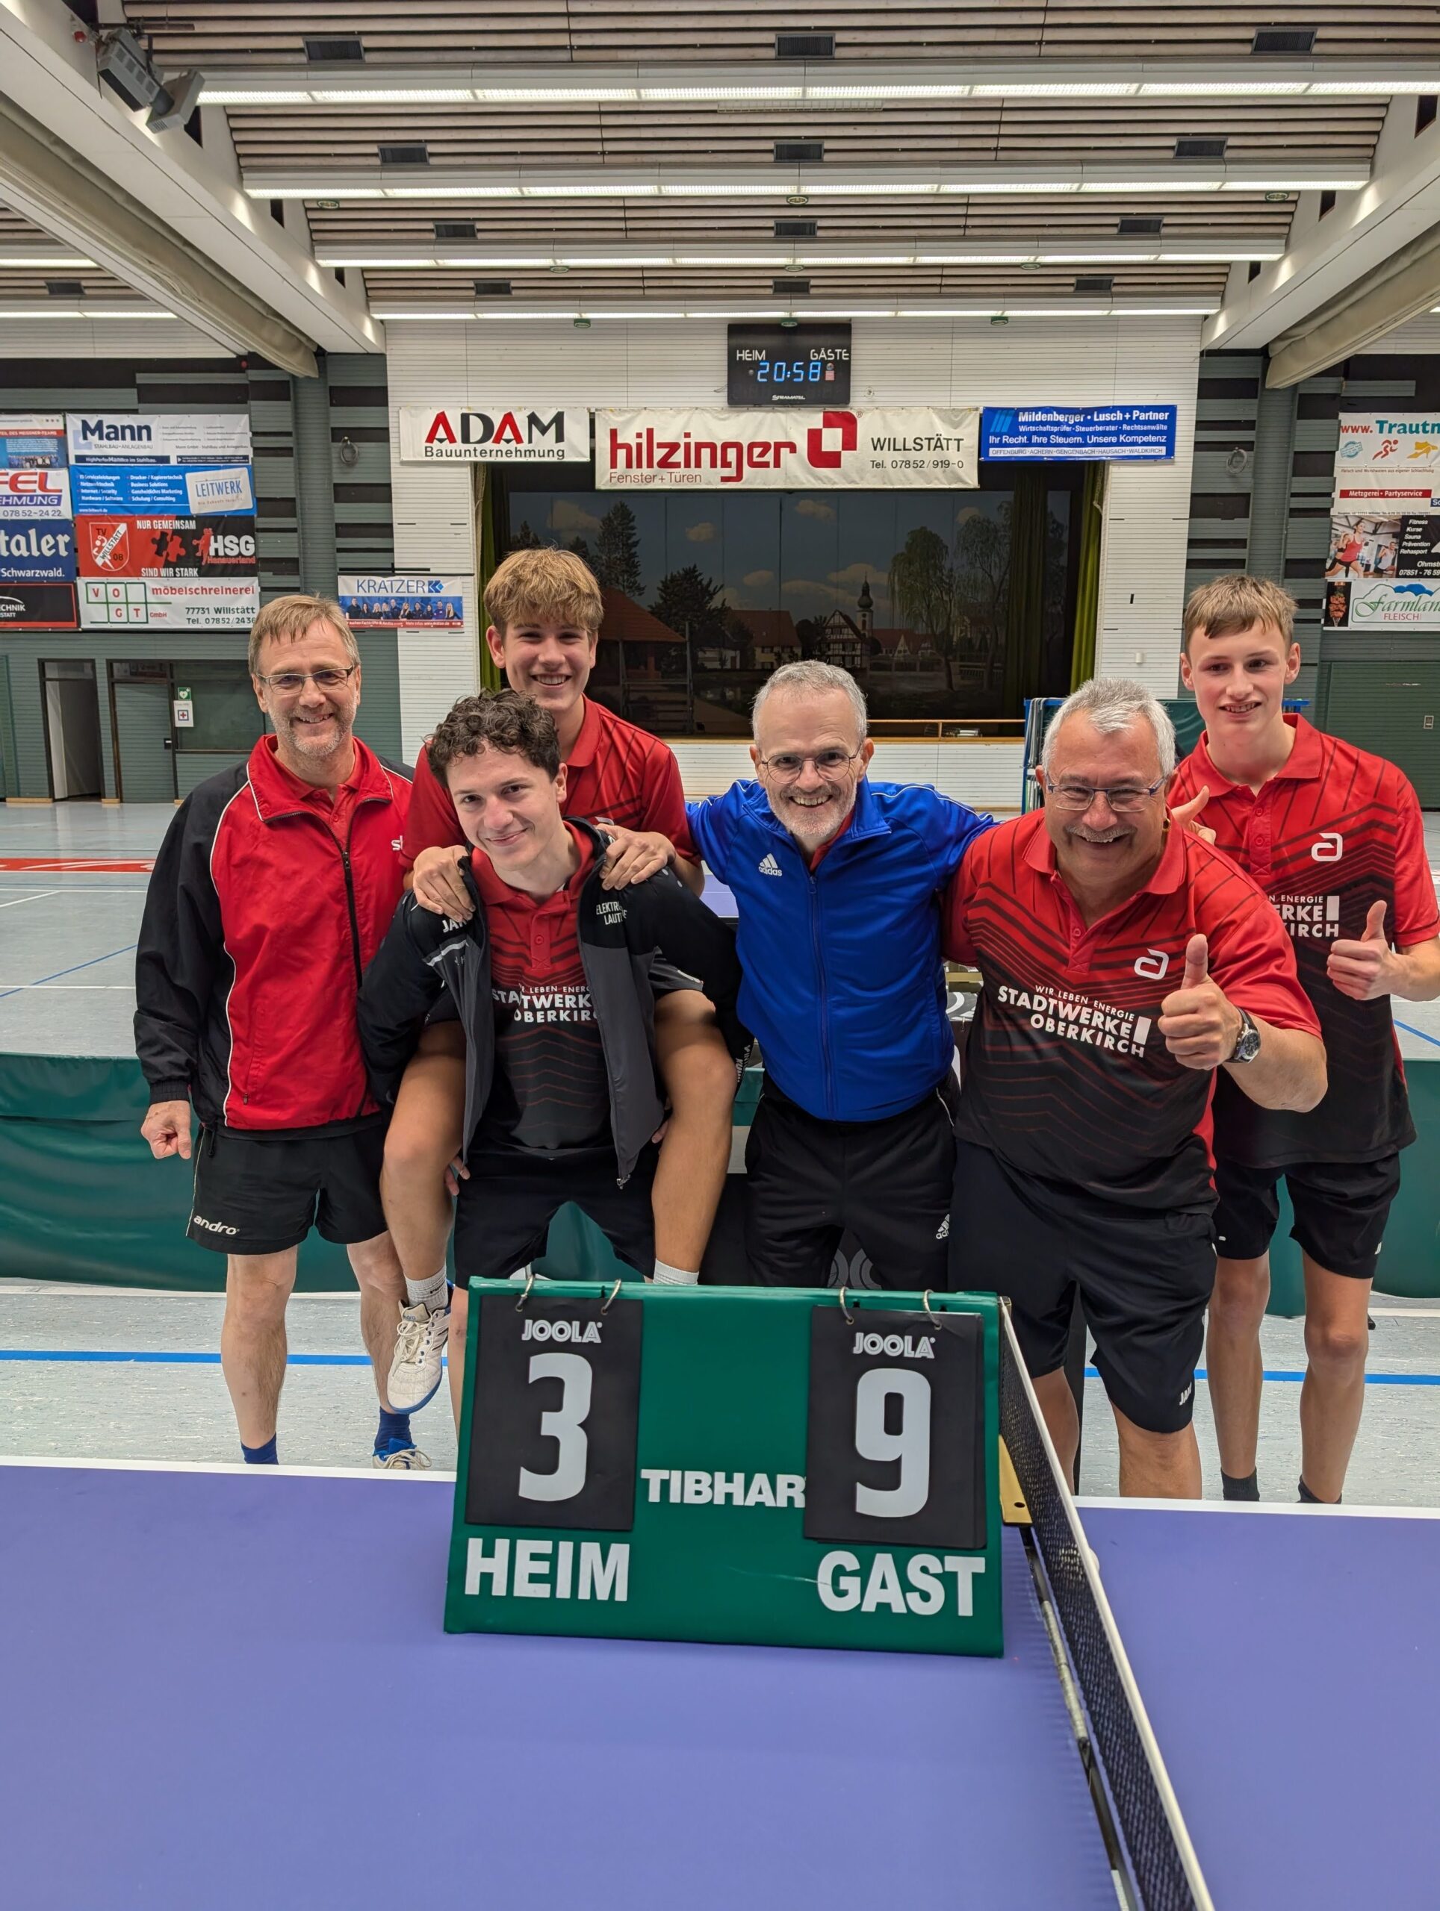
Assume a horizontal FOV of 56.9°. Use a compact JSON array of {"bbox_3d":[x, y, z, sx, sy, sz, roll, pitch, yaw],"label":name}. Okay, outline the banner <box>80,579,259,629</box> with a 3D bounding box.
[{"bbox_3d":[-8.829,-5.638,21.295,2.932,0.797,0.030,0,11,2],"label":"banner"}]

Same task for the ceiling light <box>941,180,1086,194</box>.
[{"bbox_3d":[3.171,-8.447,14.563,1.520,0.070,0.240,1,11,2],"label":"ceiling light"}]

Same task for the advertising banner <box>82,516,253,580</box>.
[{"bbox_3d":[-8.864,-6.565,21.312,2.917,0.956,0.030,1,11,2],"label":"advertising banner"}]

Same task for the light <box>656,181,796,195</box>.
[{"bbox_3d":[0.108,-8.379,14.469,1.524,0.070,0.220,0,11,2],"label":"light"}]

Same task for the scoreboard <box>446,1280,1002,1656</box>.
[{"bbox_3d":[0.011,0.492,1.389,0.542,0.311,0.268,1,11,4],"label":"scoreboard"}]

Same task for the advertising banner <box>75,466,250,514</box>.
[{"bbox_3d":[-8.786,-7.345,20.966,2.913,0.757,0.030,0,11,2],"label":"advertising banner"}]

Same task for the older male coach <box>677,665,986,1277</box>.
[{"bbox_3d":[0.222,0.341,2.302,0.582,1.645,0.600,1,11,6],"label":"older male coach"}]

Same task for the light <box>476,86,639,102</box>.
[{"bbox_3d":[-1.492,-7.947,12.191,1.514,0.070,0.220,0,11,2],"label":"light"}]

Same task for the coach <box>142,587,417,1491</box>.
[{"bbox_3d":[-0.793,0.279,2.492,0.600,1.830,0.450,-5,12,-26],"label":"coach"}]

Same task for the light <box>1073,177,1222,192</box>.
[{"bbox_3d":[4.789,-8.561,14.713,1.550,0.080,0.240,1,11,2],"label":"light"}]

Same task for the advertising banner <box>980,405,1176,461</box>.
[{"bbox_3d":[5.538,-8.079,20.559,2.987,0.804,0.030,1,11,2],"label":"advertising banner"}]

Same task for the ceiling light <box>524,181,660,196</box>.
[{"bbox_3d":[-1.431,-8.500,14.718,1.520,0.070,0.240,1,11,2],"label":"ceiling light"}]

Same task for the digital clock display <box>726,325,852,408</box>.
[{"bbox_3d":[1.052,-8.893,20.049,1.852,1.150,0.150,1,11,2],"label":"digital clock display"}]

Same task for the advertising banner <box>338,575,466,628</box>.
[{"bbox_3d":[-5.123,-5.682,21.359,2.004,0.805,0.030,1,11,2],"label":"advertising banner"}]

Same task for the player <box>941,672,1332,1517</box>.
[{"bbox_3d":[0.556,0.462,1.925,0.640,1.690,0.660,3,11,15],"label":"player"}]

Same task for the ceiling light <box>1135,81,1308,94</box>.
[{"bbox_3d":[4.697,-8.116,12.373,1.550,0.080,0.240,1,11,2],"label":"ceiling light"}]

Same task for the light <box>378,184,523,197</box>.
[{"bbox_3d":[-2.921,-8.404,14.556,1.534,0.070,0.220,0,11,2],"label":"light"}]

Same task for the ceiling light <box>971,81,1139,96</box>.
[{"bbox_3d":[3.087,-8.013,12.238,1.520,0.070,0.240,1,11,2],"label":"ceiling light"}]

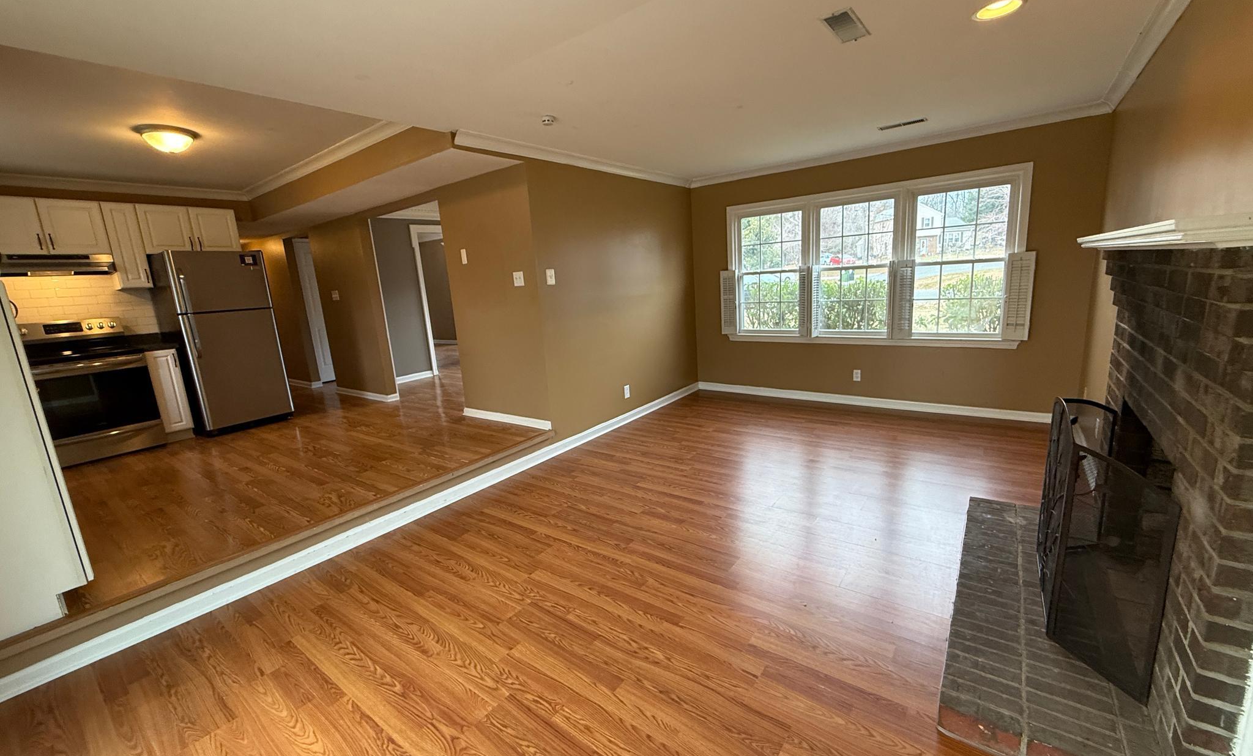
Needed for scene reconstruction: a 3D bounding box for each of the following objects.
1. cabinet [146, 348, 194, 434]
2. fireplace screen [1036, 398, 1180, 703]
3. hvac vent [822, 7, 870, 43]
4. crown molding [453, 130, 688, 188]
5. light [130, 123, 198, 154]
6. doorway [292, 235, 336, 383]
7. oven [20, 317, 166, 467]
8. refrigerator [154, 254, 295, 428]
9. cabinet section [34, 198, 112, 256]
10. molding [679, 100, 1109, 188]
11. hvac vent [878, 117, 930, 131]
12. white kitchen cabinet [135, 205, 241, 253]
[{"bbox_3d":[-4.381,0.123,4.796,0.620,0.800,0.220,5,14,37],"label":"cabinet"},{"bbox_3d":[1.857,0.533,2.032,0.265,0.795,1.140,5,14,37],"label":"fireplace screen"},{"bbox_3d":[0.969,-1.522,2.223,0.135,0.020,0.337,5,14,37],"label":"hvac vent"},{"bbox_3d":[-0.163,-1.874,4.516,0.075,0.078,3.104,5,14,37],"label":"crown molding"},{"bbox_3d":[-3.179,-1.623,3.515,0.360,0.140,0.360,5,14,37],"label":"light"},{"bbox_3d":[-4.257,-0.975,7.394,0.080,2.021,0.740,5,14,37],"label":"doorway"},{"bbox_3d":[-4.682,0.092,4.383,0.700,1.160,0.760,5,14,37],"label":"oven"},{"bbox_3d":[-3.993,-0.368,5.058,0.750,1.709,0.705,5,14,37],"label":"refrigerator"},{"bbox_3d":[-4.906,-1.312,4.489,0.320,0.453,0.383,5,14,36],"label":"cabinet section"},{"bbox_3d":[2.096,-2.051,4.657,3.460,0.078,0.080,5,14,37],"label":"molding"},{"bbox_3d":[2.126,-1.933,3.901,0.340,0.020,0.145,5,14,37],"label":"hvac vent"},{"bbox_3d":[-4.338,-1.441,5.015,0.330,0.420,0.745,5,14,37],"label":"white kitchen cabinet"}]

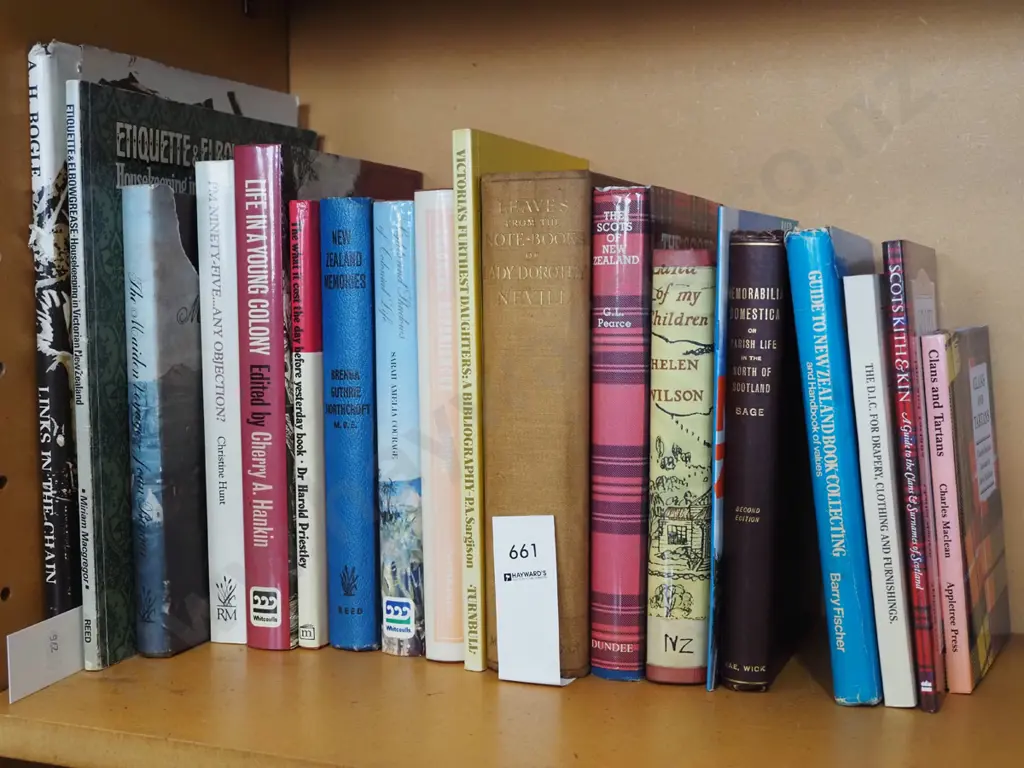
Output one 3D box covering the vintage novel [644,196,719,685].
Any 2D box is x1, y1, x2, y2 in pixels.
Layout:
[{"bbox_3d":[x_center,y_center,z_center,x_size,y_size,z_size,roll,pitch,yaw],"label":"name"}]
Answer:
[{"bbox_3d":[0.100,0.032,0.609,0.029,0.200,0.132,2,5,22],"label":"vintage novel"}]

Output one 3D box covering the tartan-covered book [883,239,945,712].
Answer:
[{"bbox_3d":[0.196,0.035,0.586,0.010,0.200,0.131,-4,2,25],"label":"tartan-covered book"}]

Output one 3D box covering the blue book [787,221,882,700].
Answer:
[{"bbox_3d":[0.166,0.031,0.602,0.021,0.204,0.149,-6,2,23],"label":"blue book"}]

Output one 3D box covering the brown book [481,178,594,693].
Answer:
[{"bbox_3d":[0.041,0.015,0.629,0.051,0.230,0.152,1,5,23],"label":"brown book"}]

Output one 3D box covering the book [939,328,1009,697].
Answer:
[{"bbox_3d":[0.215,0.053,0.581,0.011,0.157,0.097,-4,2,31],"label":"book"}]

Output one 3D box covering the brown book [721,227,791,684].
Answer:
[{"bbox_3d":[0.133,0.031,0.615,0.024,0.204,0.137,2,5,22],"label":"brown book"}]

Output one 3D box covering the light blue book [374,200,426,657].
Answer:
[{"bbox_3d":[-0.026,0.018,0.664,0.024,0.221,0.145,1,5,22],"label":"light blue book"}]

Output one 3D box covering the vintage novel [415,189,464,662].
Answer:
[{"bbox_3d":[-0.005,0.016,0.654,0.024,0.225,0.145,1,5,23],"label":"vintage novel"}]

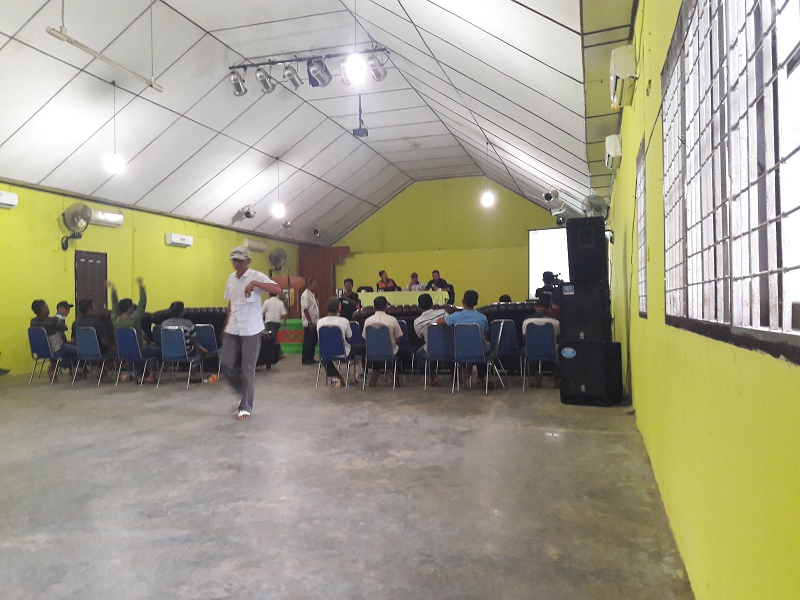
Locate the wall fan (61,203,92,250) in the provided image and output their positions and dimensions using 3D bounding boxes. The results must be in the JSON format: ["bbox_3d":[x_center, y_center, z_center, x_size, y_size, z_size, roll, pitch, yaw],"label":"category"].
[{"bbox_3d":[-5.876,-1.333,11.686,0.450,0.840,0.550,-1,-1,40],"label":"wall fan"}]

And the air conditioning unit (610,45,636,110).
[{"bbox_3d":[1.936,-1.933,5.666,0.190,0.275,0.810,-1,-1,17],"label":"air conditioning unit"}]

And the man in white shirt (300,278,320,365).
[{"bbox_3d":[-1.704,0.381,12.346,0.400,1.670,0.460,-1,-1,-3],"label":"man in white shirt"}]

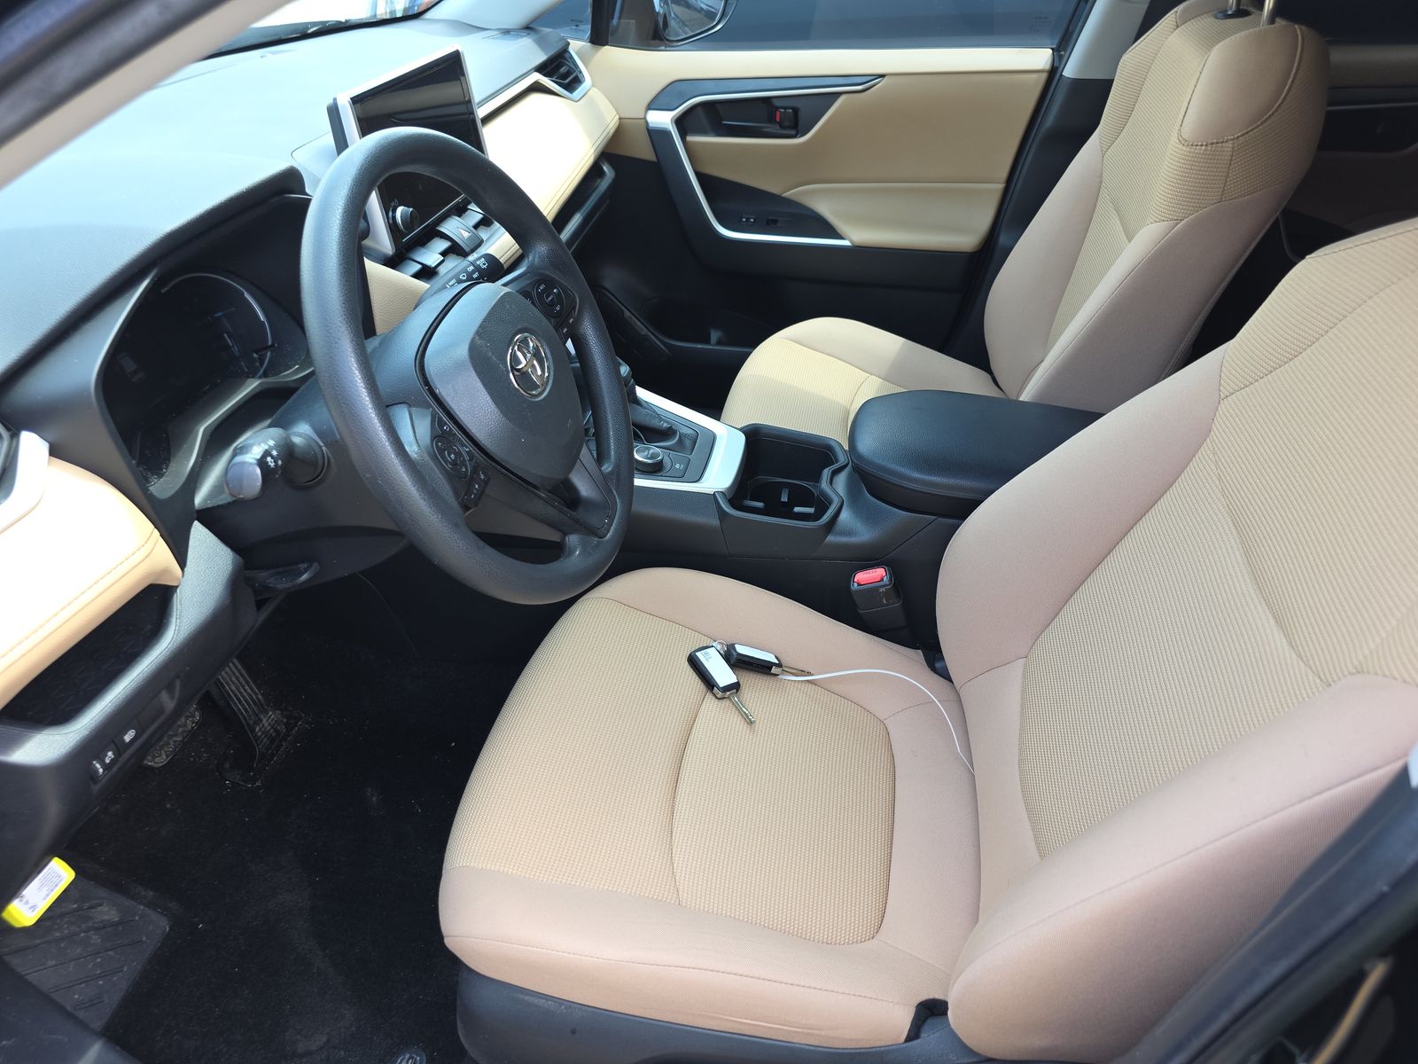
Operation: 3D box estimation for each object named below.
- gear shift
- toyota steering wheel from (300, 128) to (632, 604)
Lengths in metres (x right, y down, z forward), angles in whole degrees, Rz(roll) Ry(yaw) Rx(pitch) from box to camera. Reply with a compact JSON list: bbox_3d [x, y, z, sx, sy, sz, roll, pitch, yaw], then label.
[{"bbox_3d":[-0.090,-0.169,1.187,0.115,0.135,0.060,5,39,9],"label":"gear shift"},{"bbox_3d":[-0.177,-0.123,0.742,0.095,0.372,0.372,-15,33,23],"label":"toyota steering wheel"}]

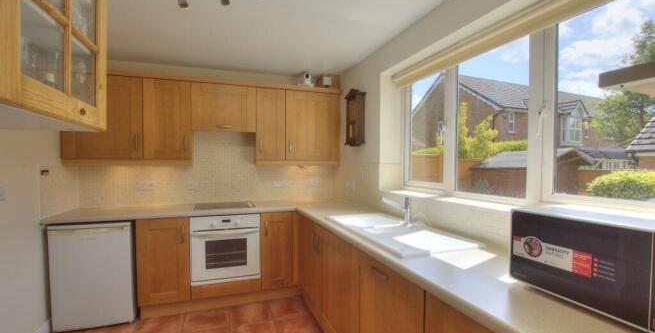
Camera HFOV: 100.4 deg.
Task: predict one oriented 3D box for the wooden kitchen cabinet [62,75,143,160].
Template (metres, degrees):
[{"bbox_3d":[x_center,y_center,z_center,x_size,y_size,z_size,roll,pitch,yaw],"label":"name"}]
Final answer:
[{"bbox_3d":[-1.989,-0.433,2.512,0.581,0.740,0.322,0,-1,-19],"label":"wooden kitchen cabinet"}]

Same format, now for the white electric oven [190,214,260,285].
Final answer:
[{"bbox_3d":[-0.993,0.744,2.708,0.597,0.598,0.560,0,-1,-19],"label":"white electric oven"}]

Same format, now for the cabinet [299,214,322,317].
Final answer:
[{"bbox_3d":[0.112,0.801,2.424,0.570,0.723,0.700,0,-1,-19],"label":"cabinet"}]

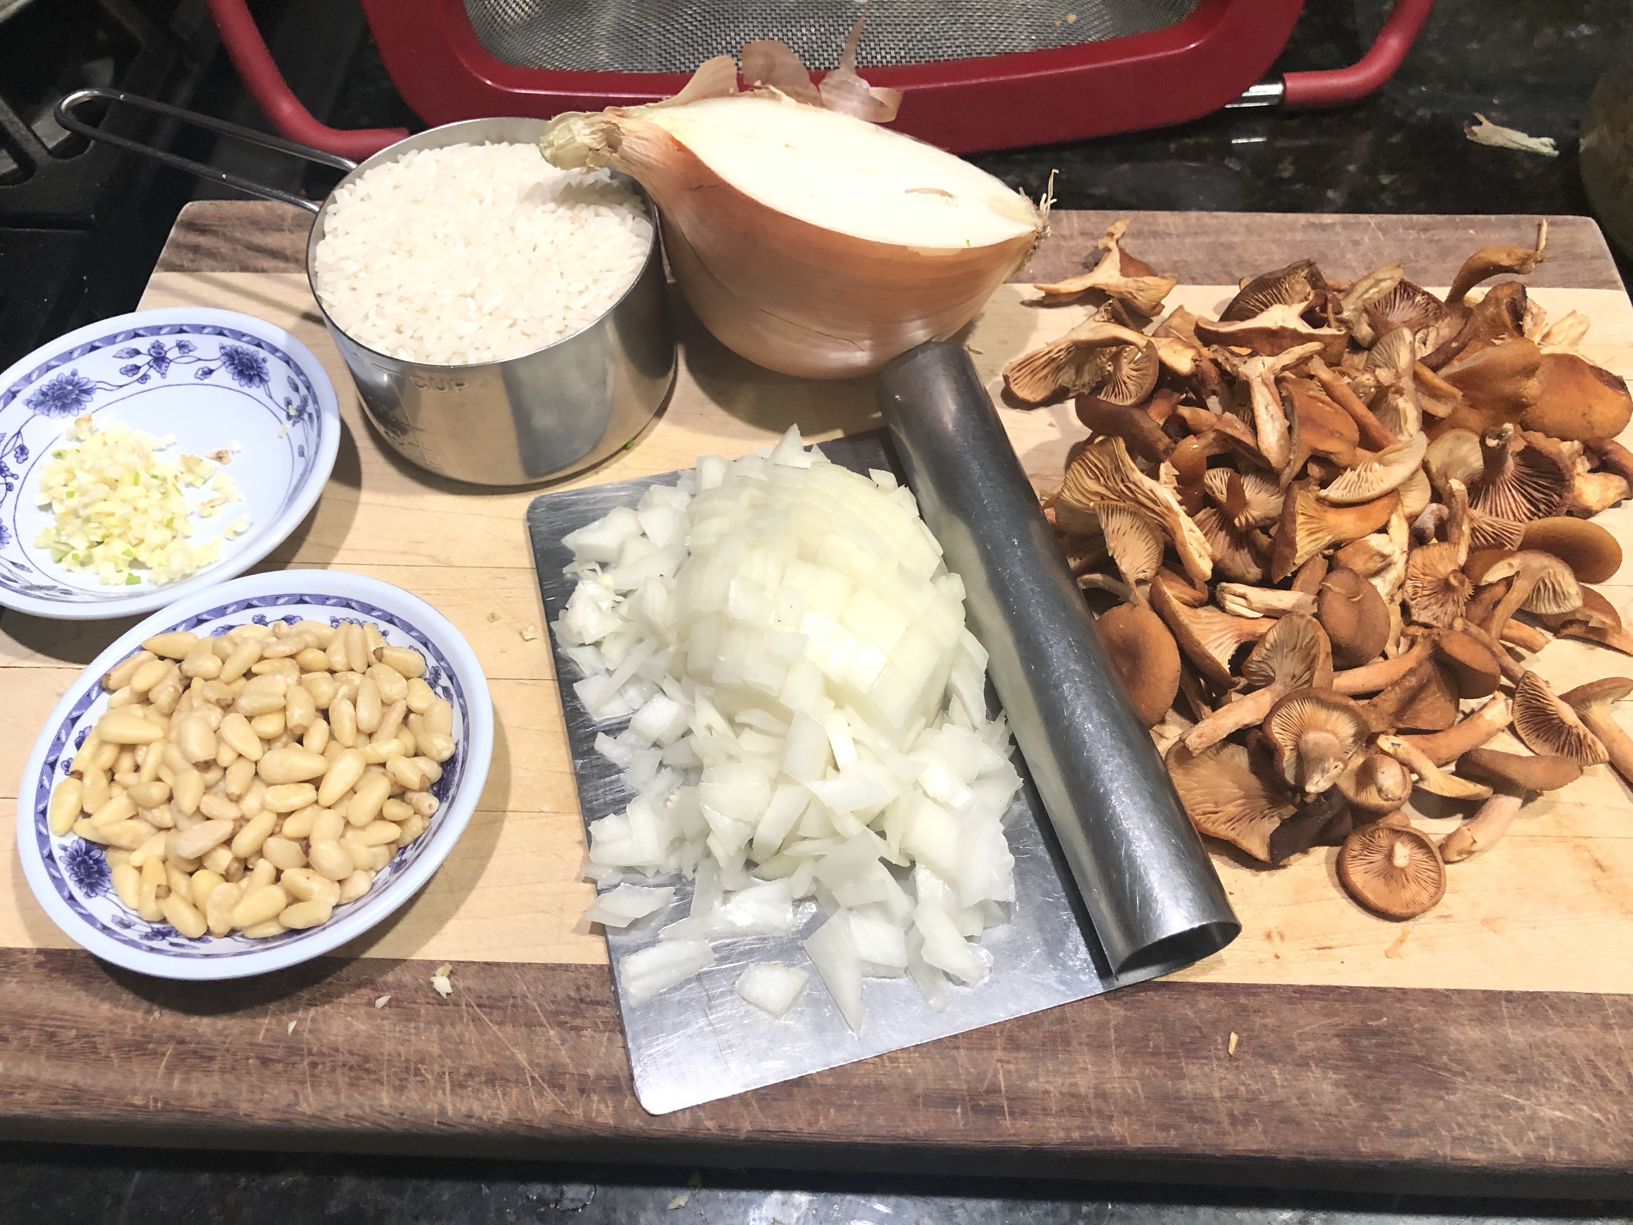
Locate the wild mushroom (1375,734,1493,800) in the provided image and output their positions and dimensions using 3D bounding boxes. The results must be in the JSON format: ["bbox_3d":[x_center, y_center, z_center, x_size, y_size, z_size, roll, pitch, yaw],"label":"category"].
[{"bbox_3d":[0.130,0.032,0.278,0.017,0.010,0.020,-42,102,0],"label":"wild mushroom"}]

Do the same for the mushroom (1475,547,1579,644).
[{"bbox_3d":[0.159,-0.004,0.295,0.022,0.016,0.022,25,72,0],"label":"mushroom"}]

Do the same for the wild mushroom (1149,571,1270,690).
[{"bbox_3d":[0.086,0.004,0.291,0.028,0.021,0.028,-27,96,22],"label":"wild mushroom"}]

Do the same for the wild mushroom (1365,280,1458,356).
[{"bbox_3d":[0.150,-0.074,0.334,0.023,0.013,0.019,-2,69,5],"label":"wild mushroom"}]

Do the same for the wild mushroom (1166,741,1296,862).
[{"bbox_3d":[0.087,0.039,0.274,0.027,0.013,0.024,2,69,-6],"label":"wild mushroom"}]

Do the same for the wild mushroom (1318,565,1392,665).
[{"bbox_3d":[0.113,0.001,0.277,0.015,0.013,0.021,-9,78,-4],"label":"wild mushroom"}]

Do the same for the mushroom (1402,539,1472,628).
[{"bbox_3d":[0.138,-0.006,0.295,0.015,0.010,0.019,0,90,18],"label":"mushroom"}]

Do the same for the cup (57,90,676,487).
[{"bbox_3d":[-0.116,-0.092,0.344,0.164,0.045,0.084,20,62,12],"label":"cup"}]

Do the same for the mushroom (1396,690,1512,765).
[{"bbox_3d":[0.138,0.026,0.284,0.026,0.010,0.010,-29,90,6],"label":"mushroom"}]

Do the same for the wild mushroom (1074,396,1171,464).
[{"bbox_3d":[0.073,-0.044,0.318,0.024,0.016,0.014,37,49,0],"label":"wild mushroom"}]

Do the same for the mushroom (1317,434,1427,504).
[{"bbox_3d":[0.126,-0.033,0.299,0.026,0.010,0.017,-31,24,0],"label":"mushroom"}]

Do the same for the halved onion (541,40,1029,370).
[{"bbox_3d":[-0.010,-0.091,0.331,0.119,0.053,0.101,16,33,0],"label":"halved onion"}]

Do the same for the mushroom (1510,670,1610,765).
[{"bbox_3d":[0.154,0.023,0.278,0.013,0.009,0.026,-44,66,20],"label":"mushroom"}]

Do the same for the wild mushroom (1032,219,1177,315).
[{"bbox_3d":[0.078,-0.093,0.356,0.037,0.019,0.018,1,57,2],"label":"wild mushroom"}]

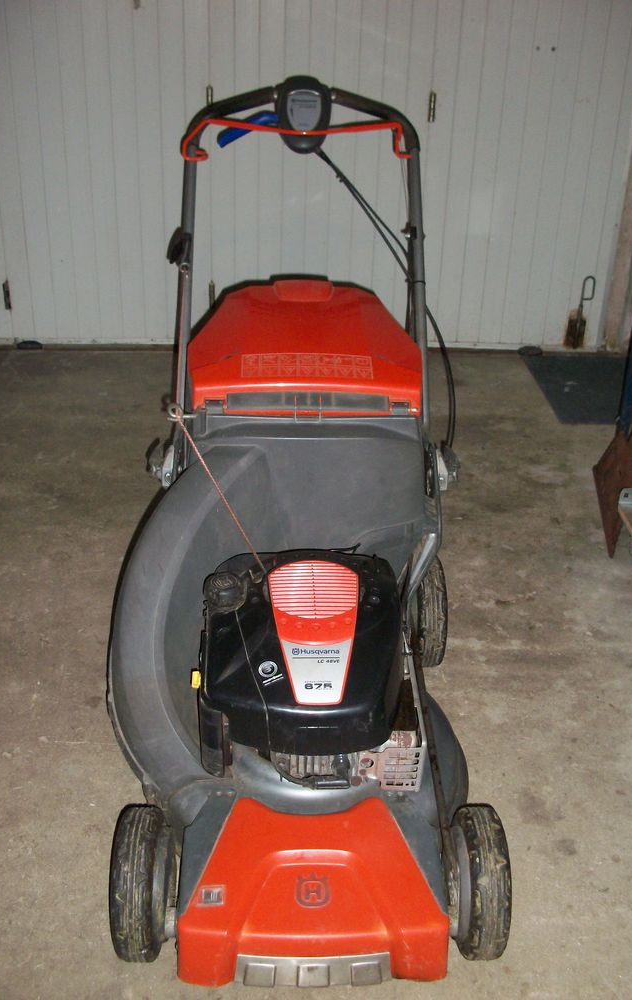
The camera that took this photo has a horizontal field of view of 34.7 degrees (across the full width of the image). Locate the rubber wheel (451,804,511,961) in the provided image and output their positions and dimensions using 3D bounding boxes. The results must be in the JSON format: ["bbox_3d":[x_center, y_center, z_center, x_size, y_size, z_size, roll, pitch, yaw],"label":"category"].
[{"bbox_3d":[0.225,0.527,1.400,0.052,0.202,0.202,1,26,-2],"label":"rubber wheel"}]

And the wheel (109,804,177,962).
[{"bbox_3d":[-0.242,0.520,1.380,0.052,0.202,0.202,1,26,-2],"label":"wheel"}]

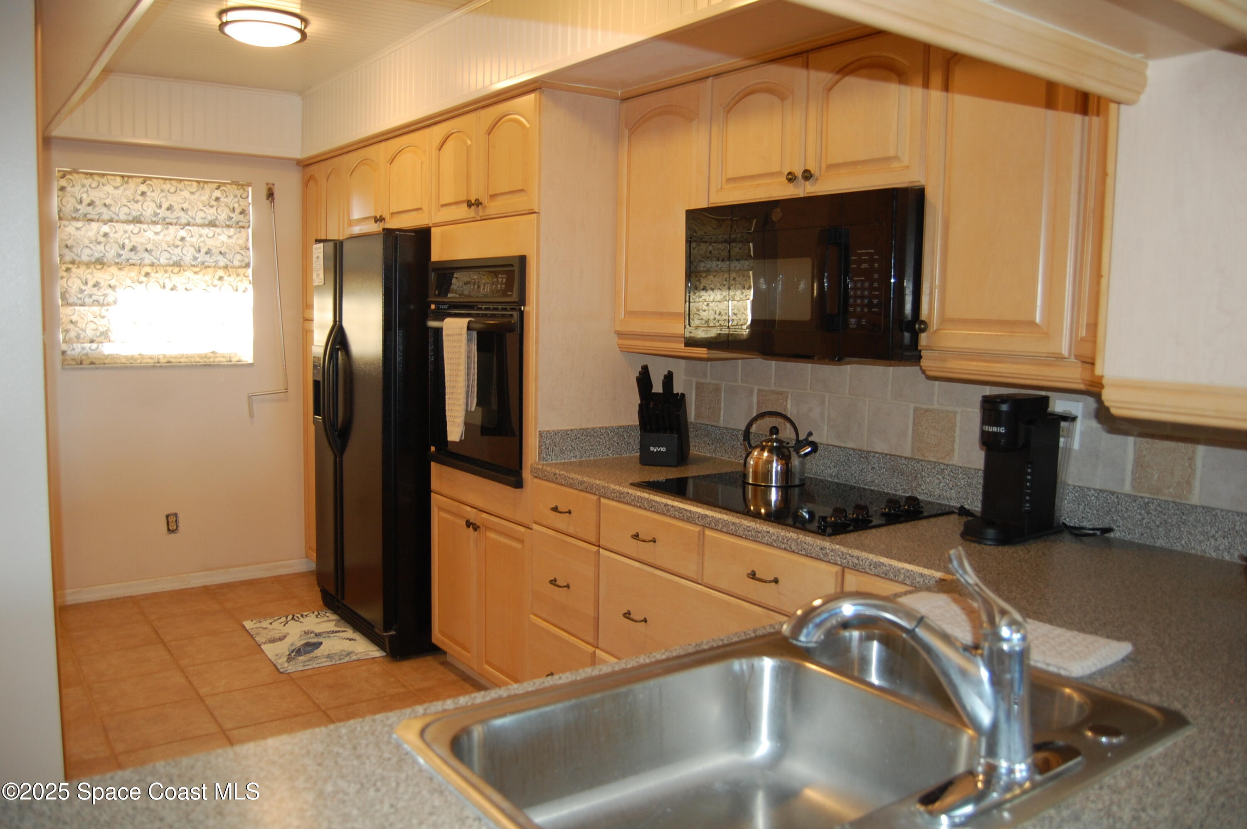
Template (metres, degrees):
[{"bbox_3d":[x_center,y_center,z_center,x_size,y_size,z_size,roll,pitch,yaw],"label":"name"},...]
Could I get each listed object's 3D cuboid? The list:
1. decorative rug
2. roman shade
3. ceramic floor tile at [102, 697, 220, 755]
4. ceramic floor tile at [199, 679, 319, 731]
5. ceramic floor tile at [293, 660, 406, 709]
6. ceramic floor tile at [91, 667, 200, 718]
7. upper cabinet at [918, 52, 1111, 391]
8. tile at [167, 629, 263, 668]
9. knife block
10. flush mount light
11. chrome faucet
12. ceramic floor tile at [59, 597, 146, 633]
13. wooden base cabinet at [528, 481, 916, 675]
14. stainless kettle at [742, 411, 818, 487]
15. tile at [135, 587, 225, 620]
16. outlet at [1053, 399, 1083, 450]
[{"bbox_3d":[-1.334,0.949,3.976,0.410,0.010,0.680,-3,8,-37],"label":"decorative rug"},{"bbox_3d":[-2.184,-0.671,4.419,0.830,0.885,0.050,-3,8,-37],"label":"roman shade"},{"bbox_3d":[-1.547,1.044,3.134,0.333,0.010,0.334,-3,8,-37],"label":"ceramic floor tile"},{"bbox_3d":[-1.289,1.033,3.329,0.340,0.010,0.334,-3,8,-37],"label":"ceramic floor tile"},{"bbox_3d":[-1.020,1.020,3.534,0.347,0.010,0.334,-3,8,-37],"label":"ceramic floor tile"},{"bbox_3d":[-1.739,1.013,3.389,0.326,0.012,0.326,-3,8,-37],"label":"ceramic floor tile"},{"bbox_3d":[0.971,-0.470,2.122,0.363,0.827,0.461,-3,8,-37],"label":"upper cabinet"},{"bbox_3d":[-1.671,0.965,3.843,0.326,0.012,0.326,-3,8,-37],"label":"tile"},{"bbox_3d":[0.136,0.047,3.119,0.125,0.226,0.168,3,6,12],"label":"knife block"},{"bbox_3d":[-1.313,-1.407,3.407,0.315,0.090,0.315,-4,8,-37],"label":"flush mount light"},{"bbox_3d":[0.351,0.277,1.043,0.325,0.265,0.200,2,6,10],"label":"chrome faucet"},{"bbox_3d":[-2.342,0.905,4.198,0.334,0.010,0.360,-3,8,-37],"label":"ceramic floor tile"},{"bbox_3d":[0.400,0.709,2.702,0.620,0.889,1.498,-4,8,-37],"label":"wooden base cabinet"},{"bbox_3d":[0.483,0.096,2.842,0.232,0.216,0.195,3,6,9],"label":"stainless kettle"},{"bbox_3d":[-2.066,0.898,4.371,0.326,0.012,0.345,-3,8,-37],"label":"tile"},{"bbox_3d":[1.079,0.025,2.270,0.008,0.115,0.070,-4,8,-37],"label":"outlet"}]

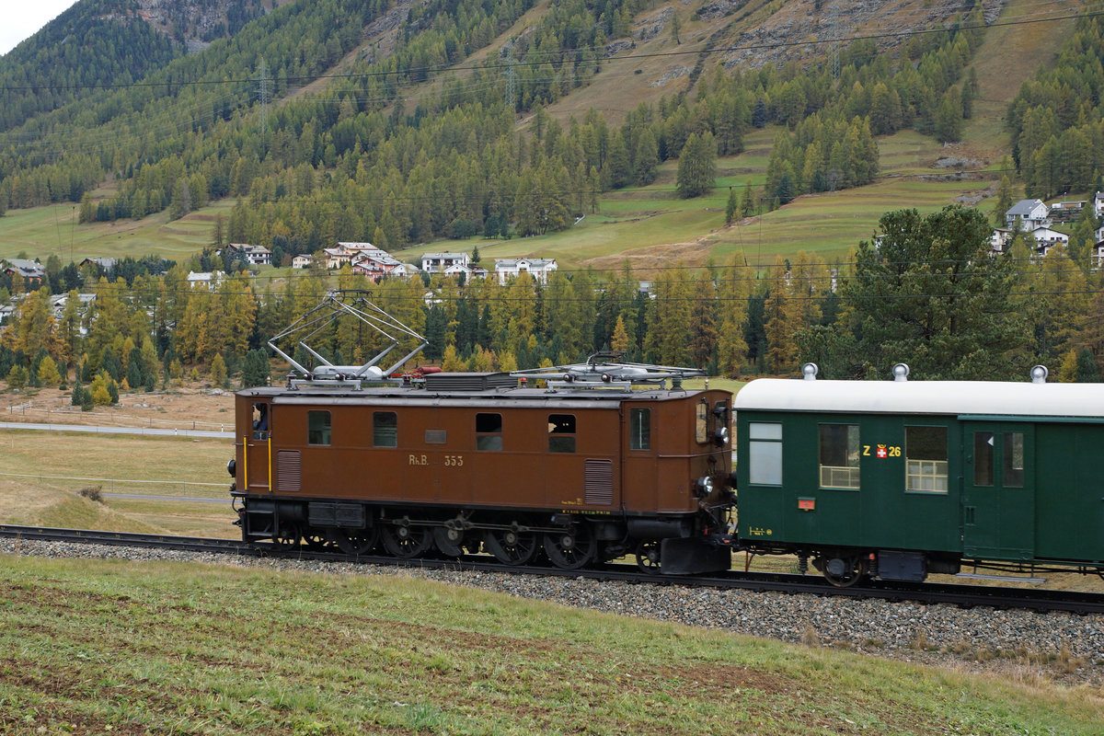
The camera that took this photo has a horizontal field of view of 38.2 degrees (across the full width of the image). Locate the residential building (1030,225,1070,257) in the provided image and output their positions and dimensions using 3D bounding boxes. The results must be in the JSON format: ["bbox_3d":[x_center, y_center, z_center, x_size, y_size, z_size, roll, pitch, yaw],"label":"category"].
[{"bbox_3d":[199.954,-50.404,640.000,15.500,12.500,13.000,0,1,14],"label":"residential building"}]

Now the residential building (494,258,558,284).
[{"bbox_3d":[-11.346,-41.602,690.000,25.000,11.500,12.000,0,1,18],"label":"residential building"}]

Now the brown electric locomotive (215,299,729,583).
[{"bbox_3d":[-1.727,1.101,31.356,11.000,5.250,2.600,0,2,27],"label":"brown electric locomotive"}]

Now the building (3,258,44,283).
[{"bbox_3d":[-205.510,-37.024,620.000,14.000,10.500,11.500,-1,1,-23],"label":"building"}]

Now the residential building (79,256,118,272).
[{"bbox_3d":[-185.077,-40.878,650.000,12.500,8.500,10.000,-1,1,-30],"label":"residential building"}]

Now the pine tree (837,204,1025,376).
[{"bbox_3d":[21.731,-1.567,90.000,10.800,15.300,10.500,0,1,0],"label":"pine tree"}]

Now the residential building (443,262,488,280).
[{"bbox_3d":[-37.223,-41.005,690.000,16.500,9.000,12.000,0,1,13],"label":"residential building"}]

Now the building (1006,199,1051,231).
[{"bbox_3d":[193.702,-62.255,650.000,14.000,13.000,12.000,0,1,30],"label":"building"}]

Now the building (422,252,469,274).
[{"bbox_3d":[-45.253,-45.055,685.000,18.500,9.200,11.000,0,1,18],"label":"building"}]

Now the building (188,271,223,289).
[{"bbox_3d":[-134.682,-33.447,620.000,13.500,8.500,10.000,0,1,-6],"label":"building"}]

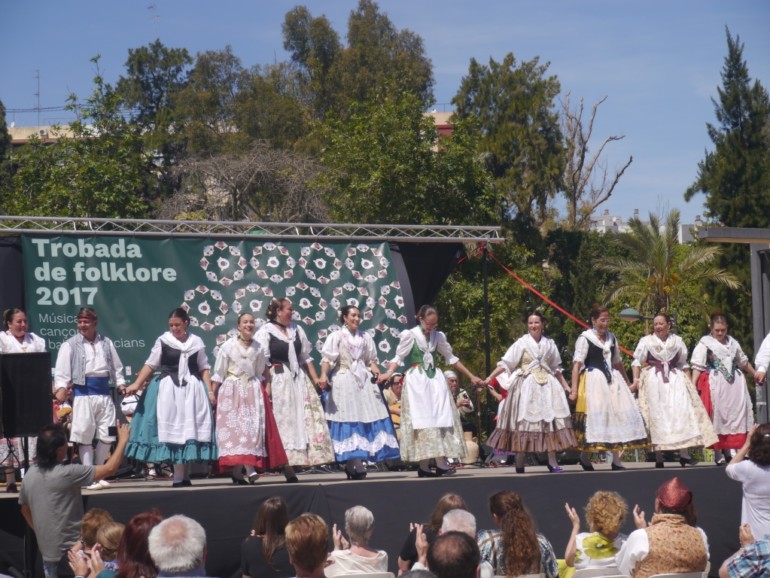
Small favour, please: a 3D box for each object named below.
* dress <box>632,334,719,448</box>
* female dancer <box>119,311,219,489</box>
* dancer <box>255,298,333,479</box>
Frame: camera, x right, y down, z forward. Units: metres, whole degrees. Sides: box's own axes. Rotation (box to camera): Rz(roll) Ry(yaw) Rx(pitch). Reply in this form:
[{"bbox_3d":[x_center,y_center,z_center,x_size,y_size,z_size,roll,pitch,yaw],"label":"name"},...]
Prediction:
[{"bbox_3d":[3.035,1.076,19.530,0.872,1.231,0.680,-1,-2,-6],"label":"dress"},{"bbox_3d":[-1.964,0.989,17.118,0.817,1.639,0.662,0,-4,-20],"label":"female dancer"},{"bbox_3d":[-0.870,0.970,17.768,0.722,1.740,0.570,0,-4,-27],"label":"dancer"}]

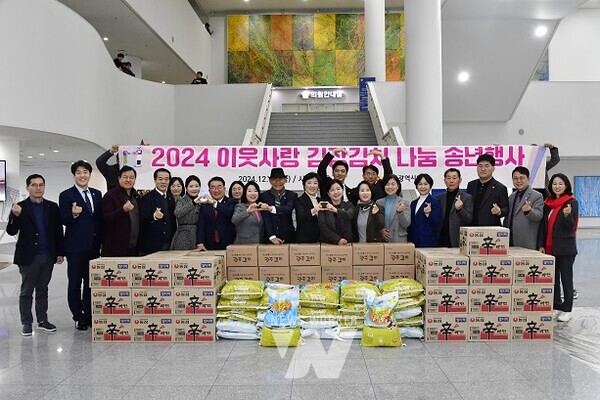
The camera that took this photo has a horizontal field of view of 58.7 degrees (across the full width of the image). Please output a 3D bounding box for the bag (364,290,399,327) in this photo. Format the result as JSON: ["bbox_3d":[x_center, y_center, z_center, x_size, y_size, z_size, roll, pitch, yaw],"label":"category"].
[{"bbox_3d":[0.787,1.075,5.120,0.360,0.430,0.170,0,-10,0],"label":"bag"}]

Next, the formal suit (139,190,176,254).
[{"bbox_3d":[-1.657,0.260,6.200,0.500,0.780,0.300,0,0,-7],"label":"formal suit"}]

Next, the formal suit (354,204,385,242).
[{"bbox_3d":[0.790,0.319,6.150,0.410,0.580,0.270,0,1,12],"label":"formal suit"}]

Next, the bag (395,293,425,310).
[{"bbox_3d":[1.034,1.001,5.460,0.410,0.125,0.470,-5,1,2],"label":"bag"}]

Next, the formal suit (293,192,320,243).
[{"bbox_3d":[0.110,0.260,6.200,0.420,0.630,0.300,0,0,-17],"label":"formal suit"}]

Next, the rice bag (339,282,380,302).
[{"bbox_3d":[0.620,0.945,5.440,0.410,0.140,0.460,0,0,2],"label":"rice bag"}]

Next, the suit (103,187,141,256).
[{"bbox_3d":[-2.068,0.282,6.250,0.490,0.880,0.330,-1,1,-33],"label":"suit"}]

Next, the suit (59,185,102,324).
[{"bbox_3d":[-2.330,0.571,5.660,0.470,1.450,0.300,-1,1,-32],"label":"suit"}]

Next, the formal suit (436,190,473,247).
[{"bbox_3d":[1.834,0.589,6.350,0.490,1.400,0.310,0,1,30],"label":"formal suit"}]

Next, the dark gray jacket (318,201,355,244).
[{"bbox_3d":[0.419,0.300,6.120,0.450,0.600,0.300,0,0,5],"label":"dark gray jacket"}]

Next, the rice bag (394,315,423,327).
[{"bbox_3d":[1.062,1.196,5.500,0.400,0.130,0.420,0,1,0],"label":"rice bag"}]

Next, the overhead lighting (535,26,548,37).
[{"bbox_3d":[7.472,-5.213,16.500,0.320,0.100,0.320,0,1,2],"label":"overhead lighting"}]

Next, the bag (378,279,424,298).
[{"bbox_3d":[1.040,0.915,5.460,0.440,0.140,0.460,0,0,2],"label":"bag"}]

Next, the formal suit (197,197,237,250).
[{"bbox_3d":[-0.972,0.632,6.280,0.500,1.360,0.320,-1,1,-5],"label":"formal suit"}]

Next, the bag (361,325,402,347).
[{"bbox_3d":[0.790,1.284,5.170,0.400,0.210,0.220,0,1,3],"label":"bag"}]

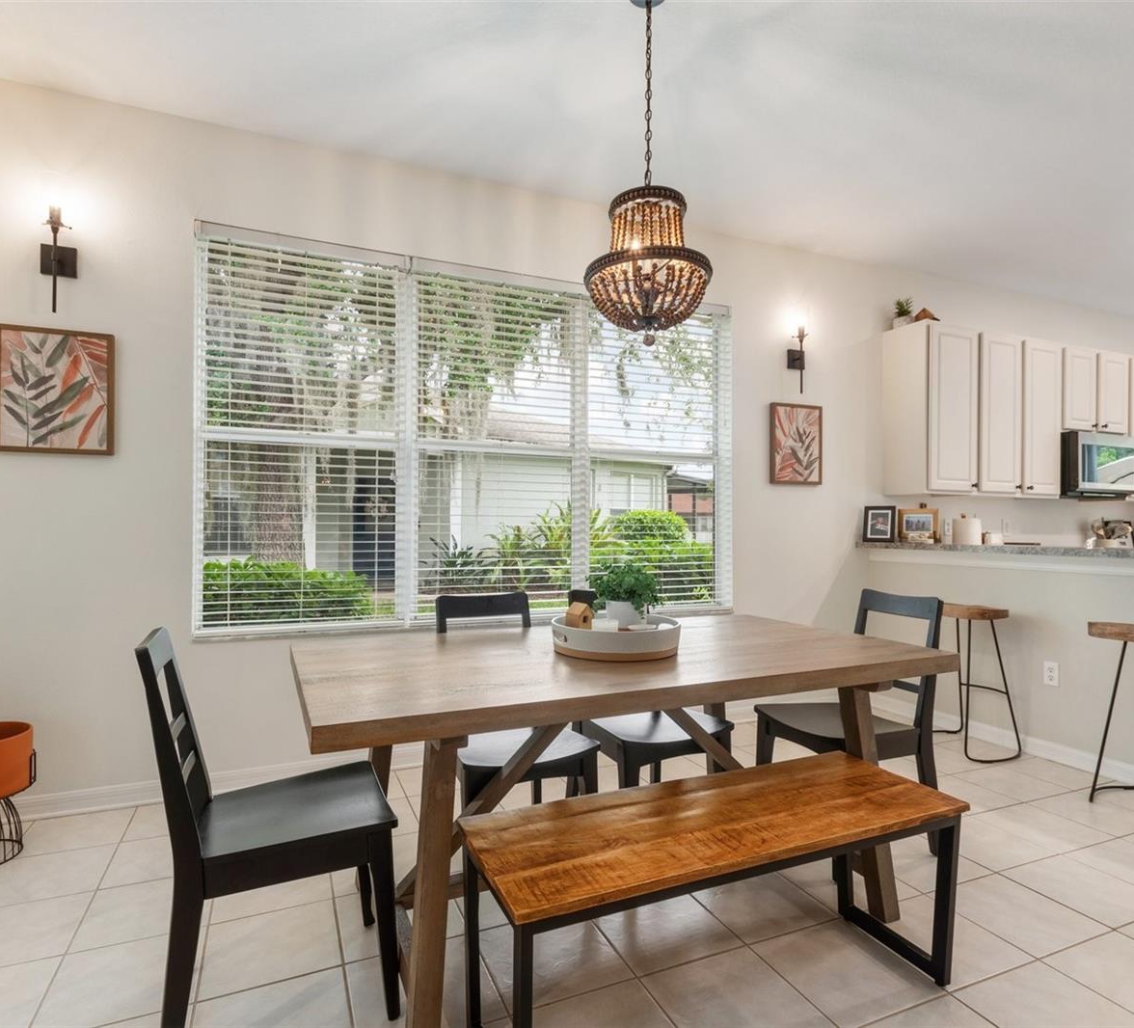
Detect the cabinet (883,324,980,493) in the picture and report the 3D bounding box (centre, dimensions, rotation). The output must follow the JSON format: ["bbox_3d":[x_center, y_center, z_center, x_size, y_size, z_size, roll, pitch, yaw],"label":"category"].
[{"bbox_3d":[2.341,-0.645,4.144,0.446,1.058,0.322,1,-1,-22],"label":"cabinet"}]

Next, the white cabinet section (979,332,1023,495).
[{"bbox_3d":[2.724,-0.638,4.254,0.426,1.057,0.321,0,-1,-23],"label":"white cabinet section"}]

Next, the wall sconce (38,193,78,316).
[{"bbox_3d":[-2.008,-1.016,2.518,0.120,0.460,0.114,0,-1,-23],"label":"wall sconce"}]

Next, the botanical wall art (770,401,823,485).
[{"bbox_3d":[1.403,-0.420,3.911,0.377,0.483,0.035,1,-1,-22],"label":"botanical wall art"}]

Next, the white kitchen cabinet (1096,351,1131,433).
[{"bbox_3d":[3.928,-0.866,4.832,0.411,0.550,0.318,0,-1,-23],"label":"white kitchen cabinet"}]

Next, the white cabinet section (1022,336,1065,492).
[{"bbox_3d":[3.117,-0.634,4.417,0.424,1.059,0.321,0,-1,-23],"label":"white cabinet section"}]

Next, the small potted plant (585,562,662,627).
[{"bbox_3d":[0.196,0.276,2.200,0.250,0.240,0.250,0,-1,0],"label":"small potted plant"}]

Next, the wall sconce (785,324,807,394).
[{"bbox_3d":[1.404,-0.951,3.885,0.120,0.415,0.100,1,-1,-22],"label":"wall sconce"}]

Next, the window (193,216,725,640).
[{"bbox_3d":[-0.313,-0.347,3.252,2.740,1.761,0.110,1,-1,-22],"label":"window"}]

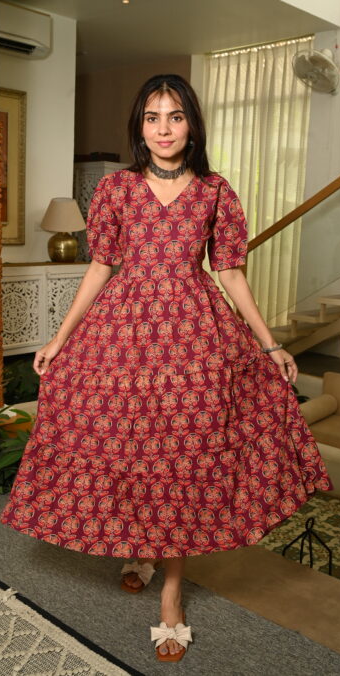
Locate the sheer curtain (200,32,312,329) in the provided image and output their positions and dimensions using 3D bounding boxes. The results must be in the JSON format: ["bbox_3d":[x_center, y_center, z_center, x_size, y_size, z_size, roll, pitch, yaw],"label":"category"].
[{"bbox_3d":[0.792,-1.424,6.824,1.285,2.915,0.120,10,12,42],"label":"sheer curtain"}]

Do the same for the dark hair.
[{"bbox_3d":[-0.001,-0.590,1.893,0.235,0.300,0.210,2,9,2],"label":"dark hair"}]

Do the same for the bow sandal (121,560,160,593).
[{"bbox_3d":[-0.086,0.769,2.301,0.110,0.085,0.250,4,9,16],"label":"bow sandal"}]

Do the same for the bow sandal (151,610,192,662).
[{"bbox_3d":[0.012,0.826,1.960,0.110,0.080,0.250,2,9,4],"label":"bow sandal"}]

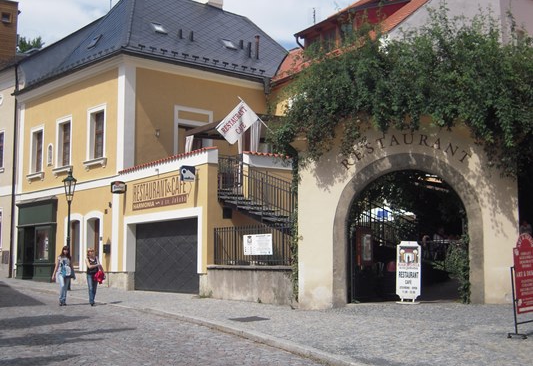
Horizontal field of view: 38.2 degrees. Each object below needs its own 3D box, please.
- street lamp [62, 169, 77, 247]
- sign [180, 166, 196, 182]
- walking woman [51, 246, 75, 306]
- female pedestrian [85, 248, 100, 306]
[{"bbox_3d":[-6.776,1.589,26.733,0.460,4.234,0.460,5,-8,-40],"label":"street lamp"},{"bbox_3d":[-2.208,-0.263,21.800,0.410,0.430,0.110,4,-8,-33],"label":"sign"},{"bbox_3d":[-5.722,2.627,21.793,0.620,1.677,0.440,2,-7,-14],"label":"walking woman"},{"bbox_3d":[-4.877,2.662,21.790,0.540,1.624,0.420,1,-6,-13],"label":"female pedestrian"}]

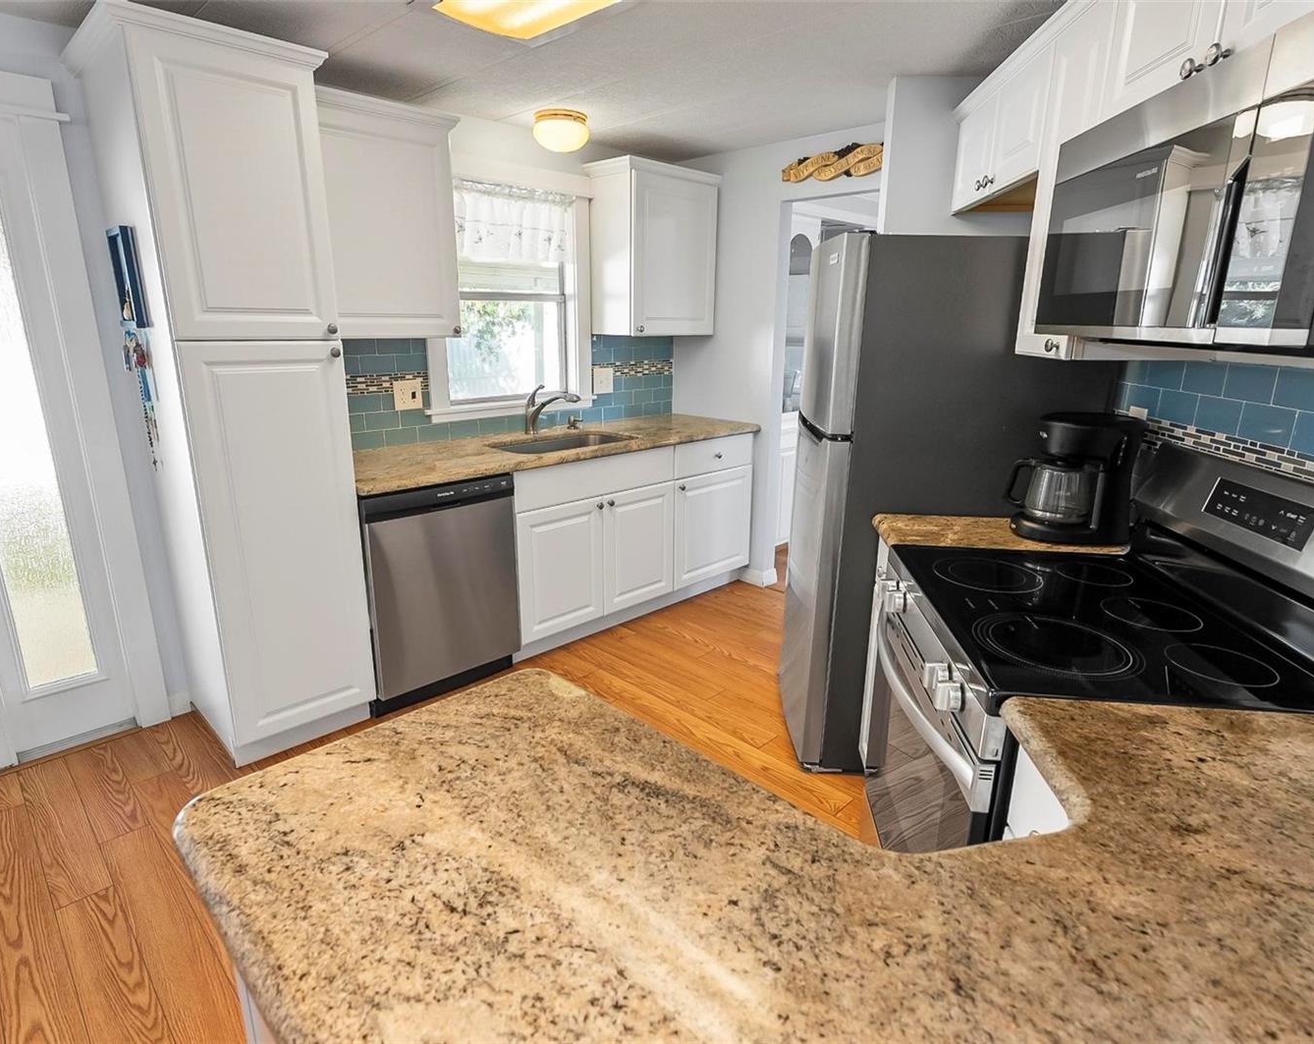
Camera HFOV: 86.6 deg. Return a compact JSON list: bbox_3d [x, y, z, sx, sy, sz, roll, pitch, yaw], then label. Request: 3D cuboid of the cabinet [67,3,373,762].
[{"bbox_3d":[-1.354,-0.301,2.301,0.648,2.151,0.502,16,22,42],"label":"cabinet"}]

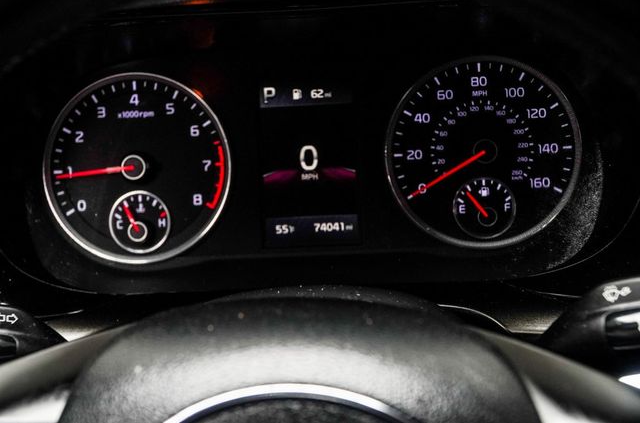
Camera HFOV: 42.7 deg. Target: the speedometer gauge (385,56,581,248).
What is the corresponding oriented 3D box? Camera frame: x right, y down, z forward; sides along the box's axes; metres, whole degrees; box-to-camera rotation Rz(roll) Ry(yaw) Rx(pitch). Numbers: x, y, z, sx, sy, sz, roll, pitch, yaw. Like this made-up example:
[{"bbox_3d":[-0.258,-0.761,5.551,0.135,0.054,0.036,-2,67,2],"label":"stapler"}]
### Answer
[{"bbox_3d":[0.090,-0.033,0.457,0.108,0.108,0.020,-3,0,3],"label":"speedometer gauge"}]

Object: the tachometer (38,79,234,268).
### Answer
[{"bbox_3d":[-0.104,-0.024,0.466,0.108,0.108,0.020,-3,0,3],"label":"tachometer"}]

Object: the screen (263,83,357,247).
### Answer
[{"bbox_3d":[-0.005,-0.026,0.462,0.052,0.092,0.010,-3,0,3],"label":"screen"}]

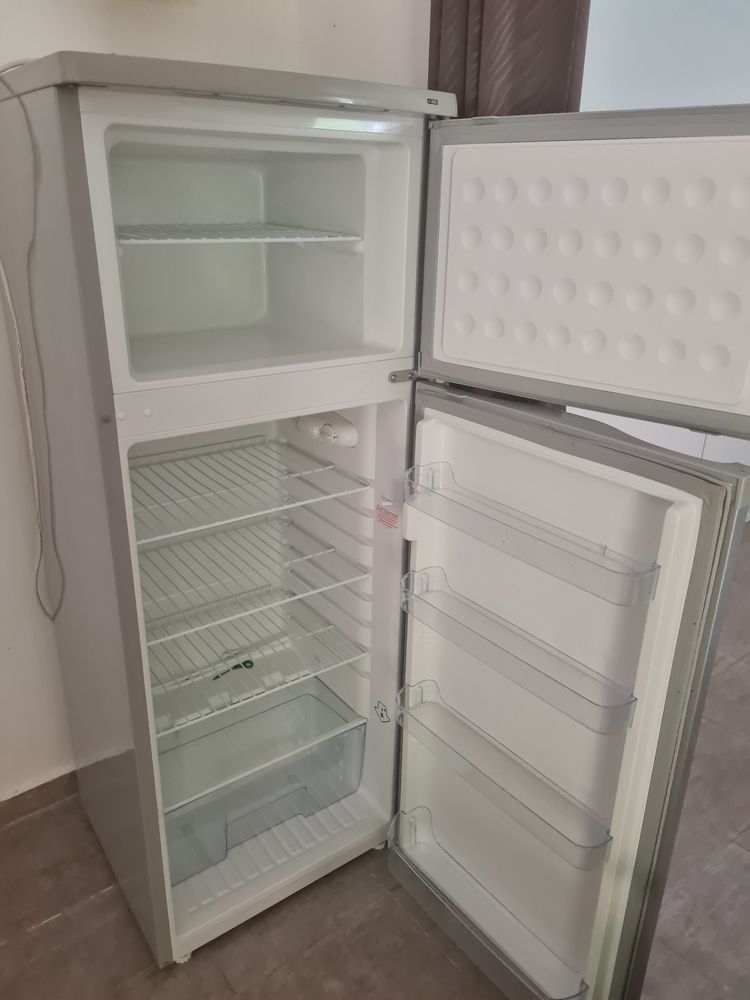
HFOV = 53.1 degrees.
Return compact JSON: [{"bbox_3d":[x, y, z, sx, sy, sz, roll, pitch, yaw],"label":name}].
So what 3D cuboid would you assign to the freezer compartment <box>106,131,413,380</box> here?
[{"bbox_3d":[-0.247,-0.395,1.188,0.448,0.315,0.391,-14,27,-33],"label":"freezer compartment"}]

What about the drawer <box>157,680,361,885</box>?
[{"bbox_3d":[-0.266,0.565,1.575,0.460,0.186,0.208,-14,27,-33],"label":"drawer"}]

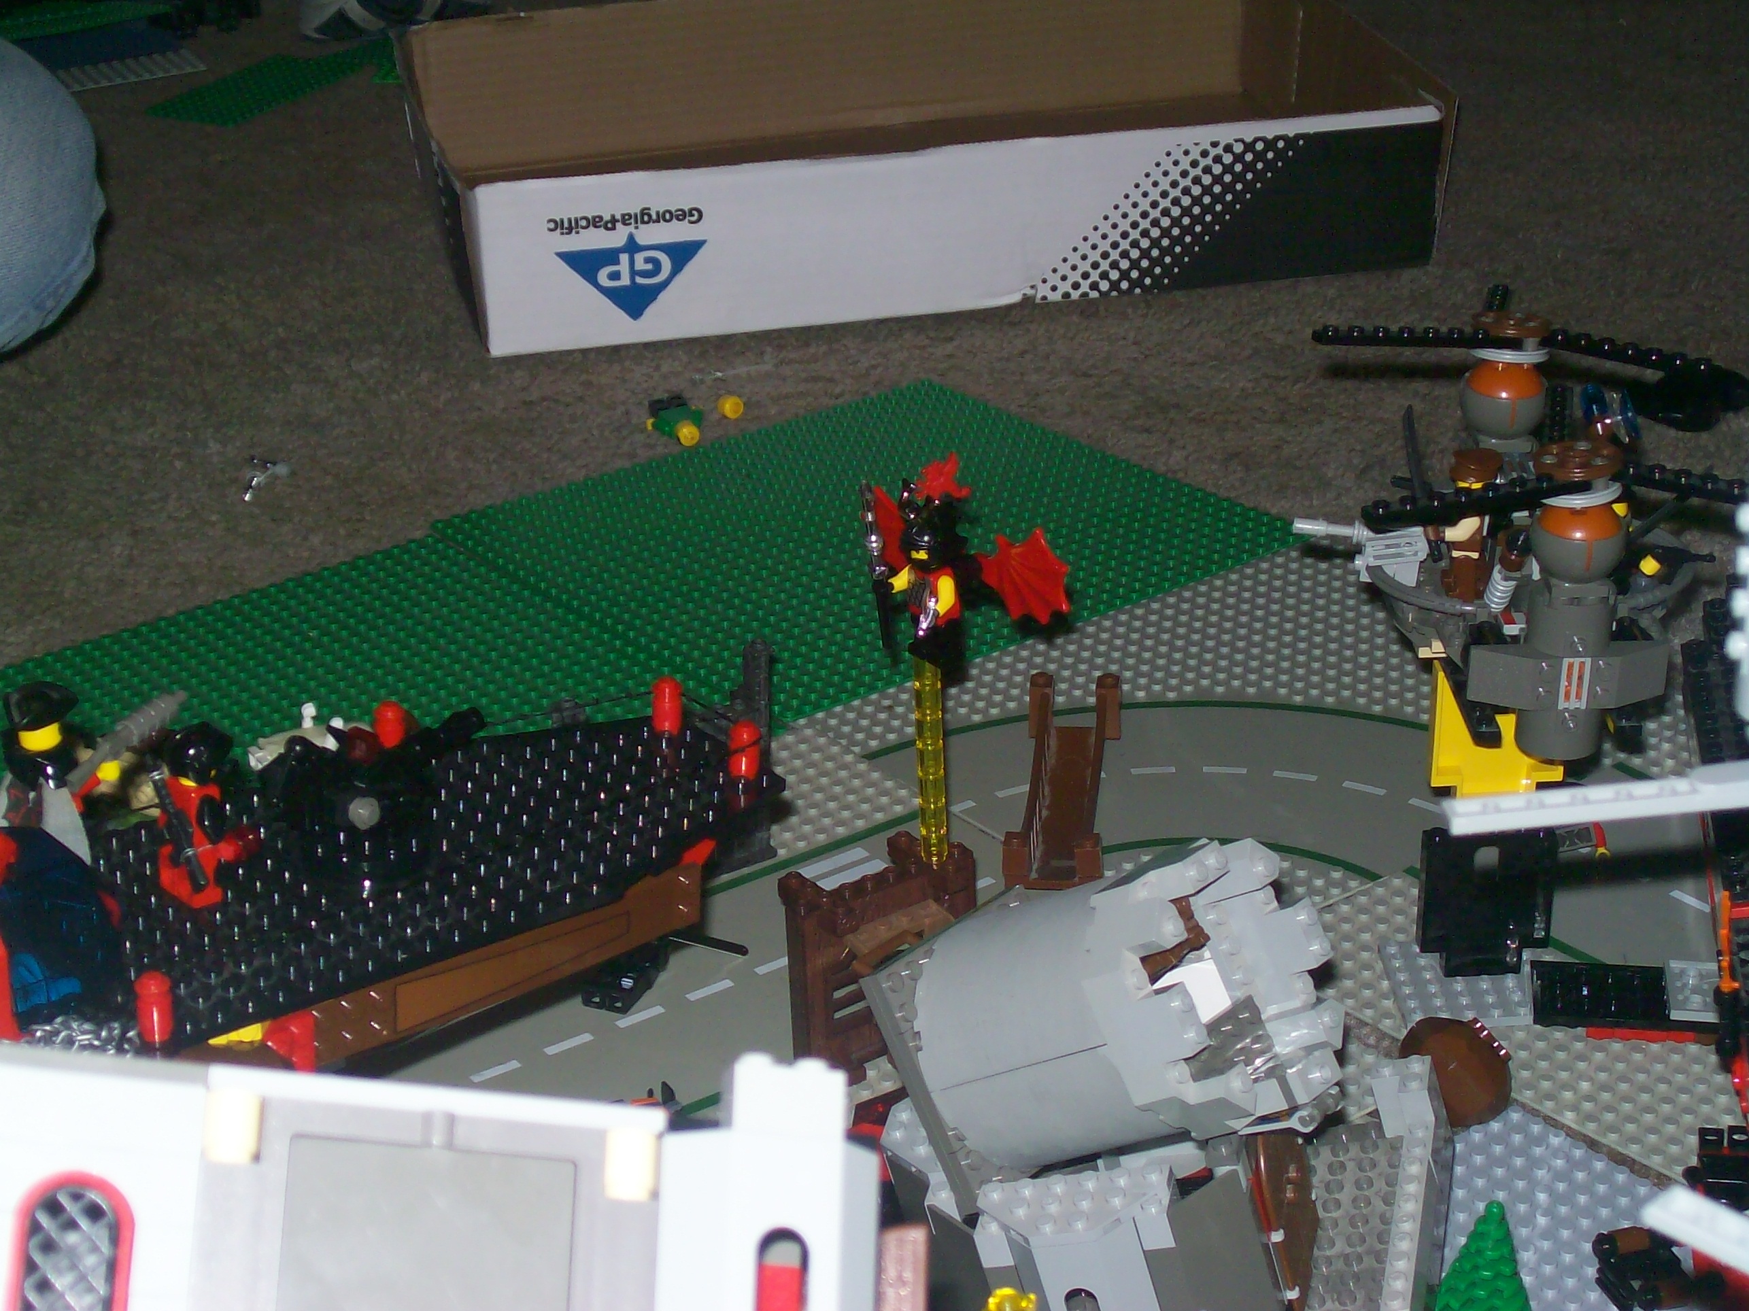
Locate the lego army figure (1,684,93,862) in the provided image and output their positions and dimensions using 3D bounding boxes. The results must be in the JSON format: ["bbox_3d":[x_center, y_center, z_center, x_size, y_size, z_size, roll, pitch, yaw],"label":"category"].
[{"bbox_3d":[-0.198,0.029,0.842,0.023,0.046,0.018,13,26,21],"label":"lego army figure"}]

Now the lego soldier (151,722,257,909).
[{"bbox_3d":[-0.160,0.036,0.834,0.019,0.043,0.019,-17,31,-38],"label":"lego soldier"}]

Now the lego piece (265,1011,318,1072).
[{"bbox_3d":[-0.131,0.087,0.794,0.013,0.015,0.007,-17,31,-38],"label":"lego piece"}]

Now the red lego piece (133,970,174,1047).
[{"bbox_3d":[-0.158,0.077,0.776,0.008,0.015,0.008,3,24,-1],"label":"red lego piece"}]

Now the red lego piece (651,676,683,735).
[{"bbox_3d":[-0.055,0.013,0.936,0.008,0.015,0.008,3,24,-1],"label":"red lego piece"}]

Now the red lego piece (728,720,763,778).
[{"bbox_3d":[-0.033,0.023,0.914,0.008,0.015,0.008,3,24,-1],"label":"red lego piece"}]

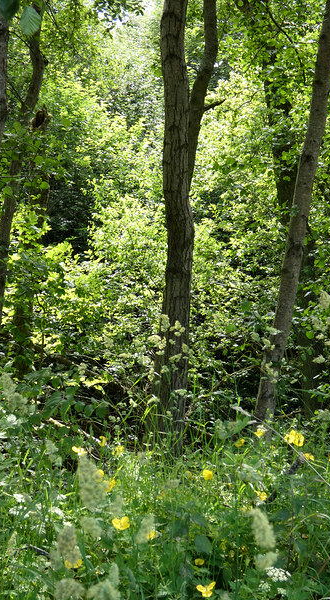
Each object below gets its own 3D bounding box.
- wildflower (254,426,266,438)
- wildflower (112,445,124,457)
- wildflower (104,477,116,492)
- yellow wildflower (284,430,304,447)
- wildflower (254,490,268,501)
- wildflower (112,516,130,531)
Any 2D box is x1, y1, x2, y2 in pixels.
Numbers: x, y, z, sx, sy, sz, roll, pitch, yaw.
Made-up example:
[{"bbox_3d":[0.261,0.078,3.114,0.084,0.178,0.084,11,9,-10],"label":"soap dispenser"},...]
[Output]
[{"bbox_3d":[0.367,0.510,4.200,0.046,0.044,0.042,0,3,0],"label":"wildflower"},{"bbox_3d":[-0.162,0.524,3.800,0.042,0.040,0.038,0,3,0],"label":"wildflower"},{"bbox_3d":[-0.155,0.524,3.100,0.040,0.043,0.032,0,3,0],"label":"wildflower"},{"bbox_3d":[0.486,0.520,4.100,0.075,0.057,0.050,0,3,0],"label":"yellow wildflower"},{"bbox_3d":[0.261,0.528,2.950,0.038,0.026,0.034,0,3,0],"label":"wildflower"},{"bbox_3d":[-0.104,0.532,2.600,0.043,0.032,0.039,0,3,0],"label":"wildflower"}]

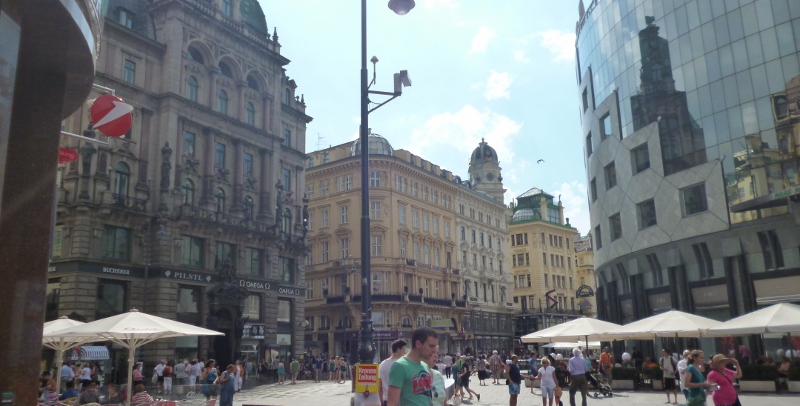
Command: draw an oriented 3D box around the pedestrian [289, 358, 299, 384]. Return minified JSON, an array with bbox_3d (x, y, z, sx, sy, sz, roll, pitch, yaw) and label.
[{"bbox_3d":[-7.145,11.385,43.896,0.550,1.721,0.360,0,-13,-6],"label":"pedestrian"}]

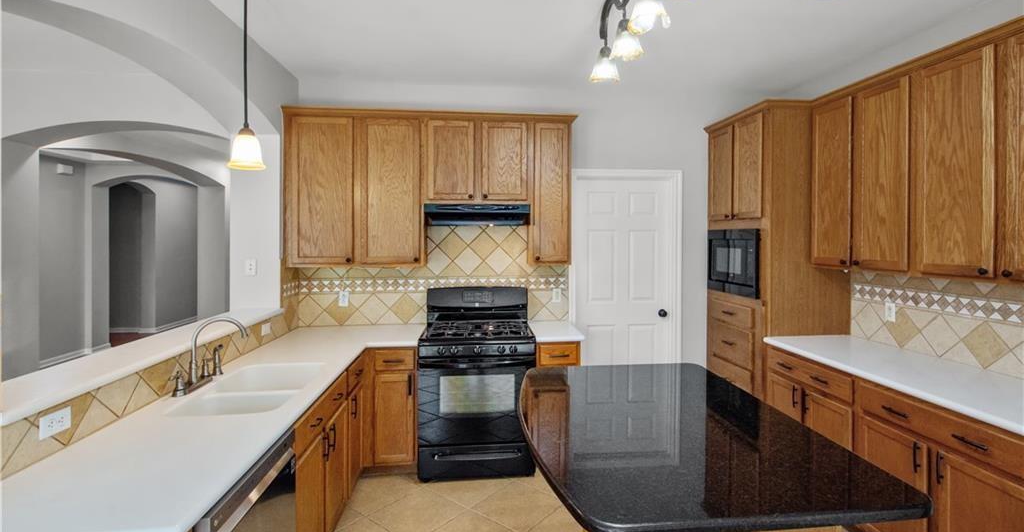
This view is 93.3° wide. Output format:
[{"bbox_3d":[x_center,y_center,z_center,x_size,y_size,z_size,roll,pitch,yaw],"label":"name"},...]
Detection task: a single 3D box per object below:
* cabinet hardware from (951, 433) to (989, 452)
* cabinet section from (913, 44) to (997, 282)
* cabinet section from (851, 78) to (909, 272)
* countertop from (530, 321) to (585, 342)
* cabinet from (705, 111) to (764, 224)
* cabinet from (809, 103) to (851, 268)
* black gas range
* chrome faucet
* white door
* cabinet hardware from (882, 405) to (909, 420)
[{"bbox_3d":[1.771,0.686,1.871,0.030,0.014,0.138,0,2,-5],"label":"cabinet hardware"},{"bbox_3d":[2.196,-0.461,2.269,0.321,1.013,0.378,0,3,-5],"label":"cabinet section"},{"bbox_3d":[2.160,-0.482,2.654,0.321,1.008,0.344,0,3,-5],"label":"cabinet section"},{"bbox_3d":[0.295,0.474,3.470,0.325,0.037,0.630,0,2,-5],"label":"countertop"},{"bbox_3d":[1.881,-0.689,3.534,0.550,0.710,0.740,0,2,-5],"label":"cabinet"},{"bbox_3d":[2.113,-0.503,3.002,0.320,1.010,0.325,0,2,-5],"label":"cabinet"},{"bbox_3d":[-0.244,0.778,3.394,0.760,1.200,0.670,0,2,-5],"label":"black gas range"},{"bbox_3d":[-1.335,0.386,2.156,0.240,0.300,0.290,0,2,-5],"label":"chrome faucet"},{"bbox_3d":[0.901,0.305,3.864,0.880,2.090,0.080,0,2,-5],"label":"white door"},{"bbox_3d":[1.740,0.663,2.195,0.030,0.014,0.135,0,2,-5],"label":"cabinet hardware"}]

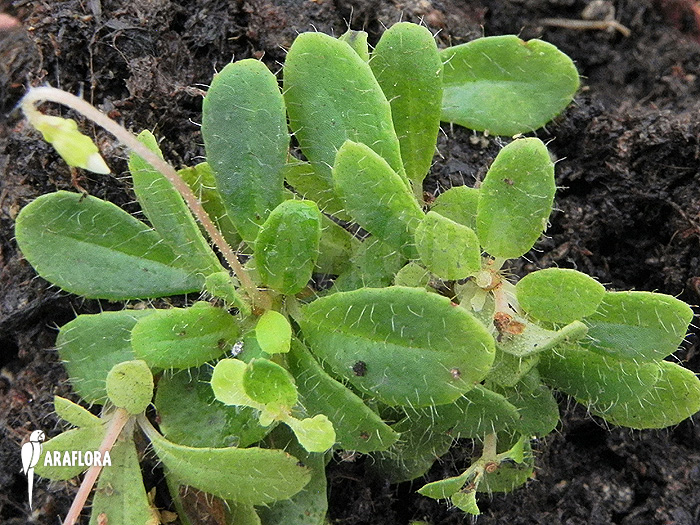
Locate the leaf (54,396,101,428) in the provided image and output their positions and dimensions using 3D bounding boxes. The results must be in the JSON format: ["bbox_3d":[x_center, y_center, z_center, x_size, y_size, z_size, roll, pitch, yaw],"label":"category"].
[{"bbox_3d":[-0.061,0.034,0.263,0.013,0.003,0.005,34,49,-26],"label":"leaf"}]

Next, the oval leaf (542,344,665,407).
[{"bbox_3d":[0.058,0.024,0.273,0.029,0.005,0.015,12,65,6],"label":"oval leaf"}]

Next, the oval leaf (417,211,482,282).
[{"bbox_3d":[0.023,-0.003,0.270,0.018,0.004,0.013,42,85,-9],"label":"oval leaf"}]

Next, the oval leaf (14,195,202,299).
[{"bbox_3d":[-0.057,-0.003,0.281,0.048,0.008,0.020,15,68,3],"label":"oval leaf"}]

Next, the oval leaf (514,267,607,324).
[{"bbox_3d":[0.048,0.007,0.267,0.020,0.004,0.013,-6,69,8],"label":"oval leaf"}]

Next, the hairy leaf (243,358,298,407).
[{"bbox_3d":[-0.019,0.029,0.281,0.013,0.003,0.010,29,72,-4],"label":"hairy leaf"}]

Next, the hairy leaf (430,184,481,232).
[{"bbox_3d":[0.029,-0.014,0.317,0.015,0.004,0.014,7,66,8],"label":"hairy leaf"}]

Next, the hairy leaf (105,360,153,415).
[{"bbox_3d":[-0.052,0.029,0.276,0.011,0.003,0.013,0,95,0],"label":"hairy leaf"}]

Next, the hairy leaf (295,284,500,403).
[{"bbox_3d":[0.011,0.018,0.269,0.046,0.008,0.023,12,69,7],"label":"hairy leaf"}]

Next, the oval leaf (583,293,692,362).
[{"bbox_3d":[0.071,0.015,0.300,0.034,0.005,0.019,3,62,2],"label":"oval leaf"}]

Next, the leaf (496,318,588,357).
[{"bbox_3d":[0.048,0.017,0.295,0.024,0.005,0.011,-6,65,15],"label":"leaf"}]

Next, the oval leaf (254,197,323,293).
[{"bbox_3d":[-0.016,-0.004,0.298,0.016,0.027,0.005,5,27,1],"label":"oval leaf"}]

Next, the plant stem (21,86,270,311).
[{"bbox_3d":[-0.051,-0.015,0.299,0.062,0.057,0.018,17,52,14],"label":"plant stem"}]

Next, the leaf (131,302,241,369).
[{"bbox_3d":[-0.042,0.018,0.295,0.027,0.004,0.016,-7,66,-11],"label":"leaf"}]

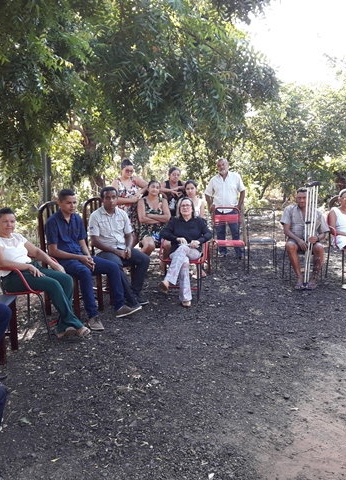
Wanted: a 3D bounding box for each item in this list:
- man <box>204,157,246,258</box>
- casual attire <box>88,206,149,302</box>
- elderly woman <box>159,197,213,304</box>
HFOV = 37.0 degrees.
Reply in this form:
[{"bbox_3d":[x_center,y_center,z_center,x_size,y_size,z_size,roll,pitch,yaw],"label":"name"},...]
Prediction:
[{"bbox_3d":[0.820,-0.493,8.301,0.570,1.650,0.350,1,7,11],"label":"man"},{"bbox_3d":[-0.596,0.157,5.908,0.500,1.080,0.760,-7,10,-44],"label":"casual attire"},{"bbox_3d":[0.169,0.086,6.037,0.600,1.190,0.800,1,7,6],"label":"elderly woman"}]

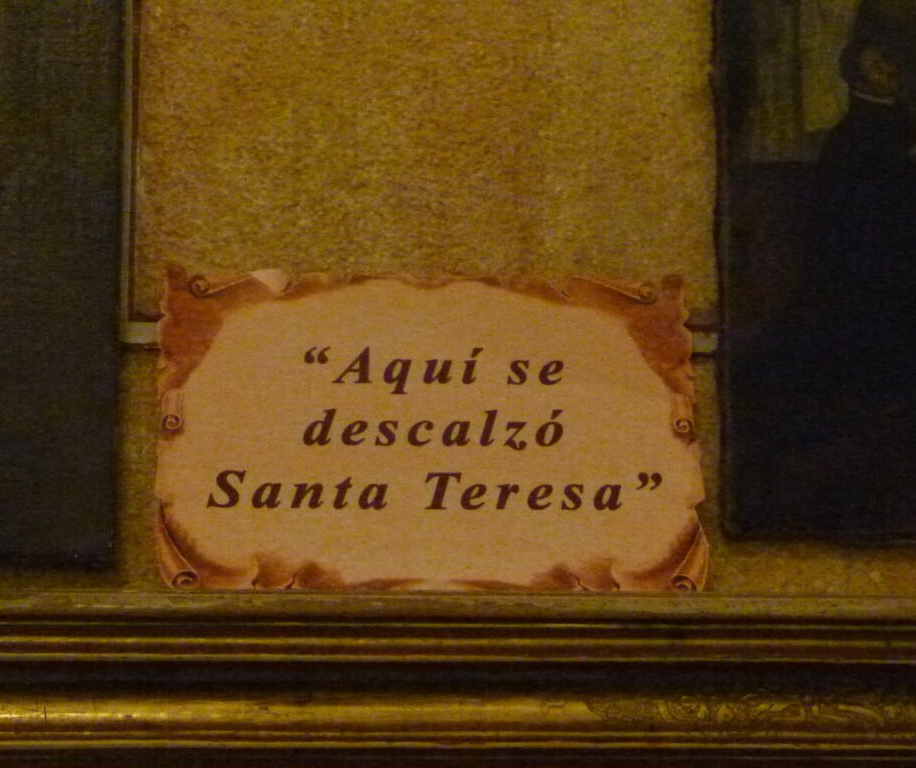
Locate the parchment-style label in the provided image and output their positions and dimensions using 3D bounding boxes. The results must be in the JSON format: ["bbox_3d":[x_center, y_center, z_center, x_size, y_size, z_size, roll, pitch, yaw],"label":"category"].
[{"bbox_3d":[-0.013,0.025,1.140,0.280,0.173,0.004,0,-19,-4],"label":"parchment-style label"}]

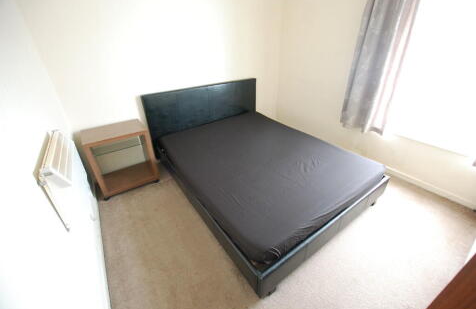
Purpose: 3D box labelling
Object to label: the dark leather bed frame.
[{"bbox_3d":[0.163,-0.111,2.116,1.587,0.881,2.080,-20,35,-29],"label":"dark leather bed frame"}]

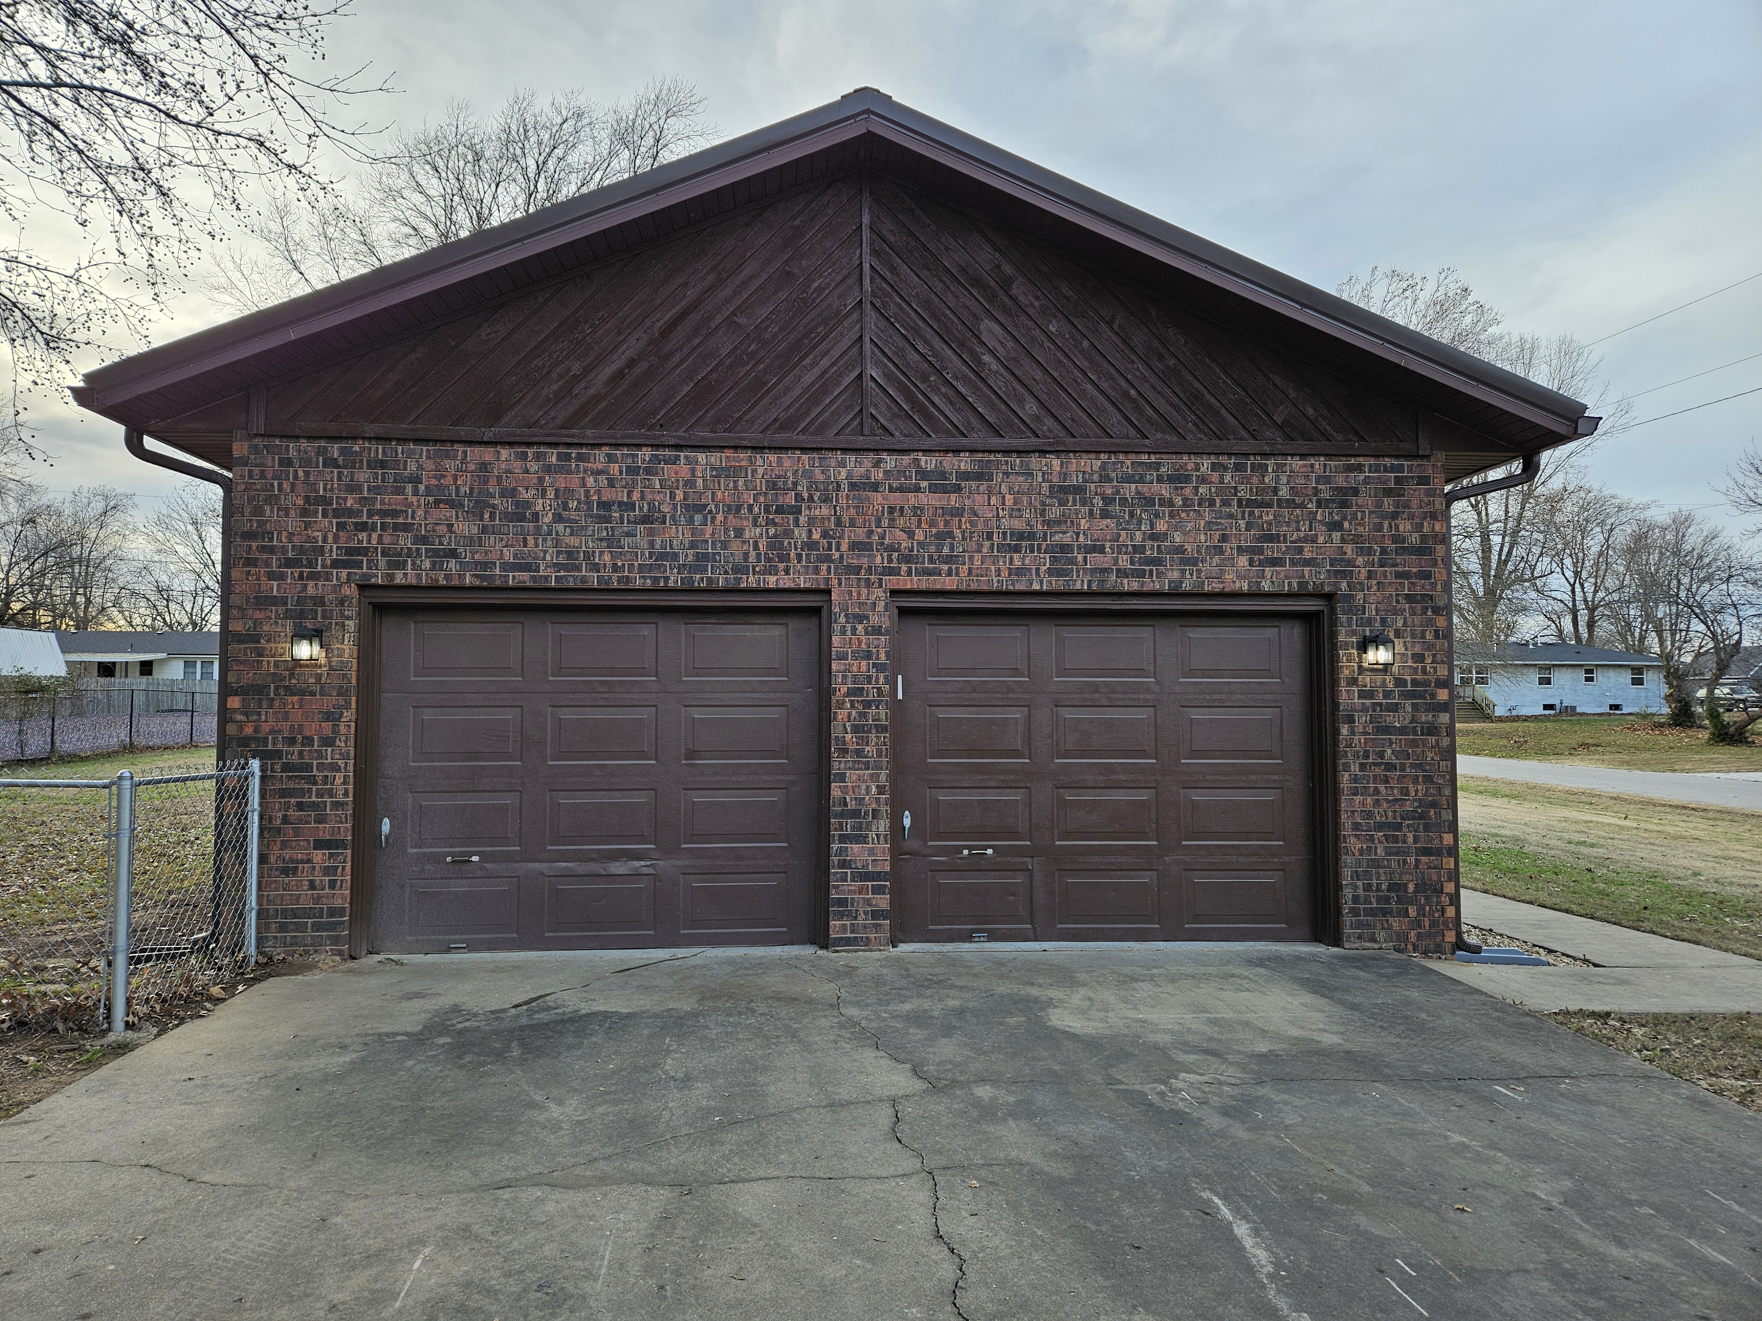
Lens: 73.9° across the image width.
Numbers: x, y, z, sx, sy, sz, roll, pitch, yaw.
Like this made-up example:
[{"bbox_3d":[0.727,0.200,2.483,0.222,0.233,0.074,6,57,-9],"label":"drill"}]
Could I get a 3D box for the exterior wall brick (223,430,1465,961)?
[{"bbox_3d":[-0.120,0.238,7.311,7.539,3.138,0.200,0,-3,-4],"label":"exterior wall brick"}]

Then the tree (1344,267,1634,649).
[{"bbox_3d":[44.693,-12.776,86.715,21.400,33.661,20.500,0,-3,-4],"label":"tree"}]

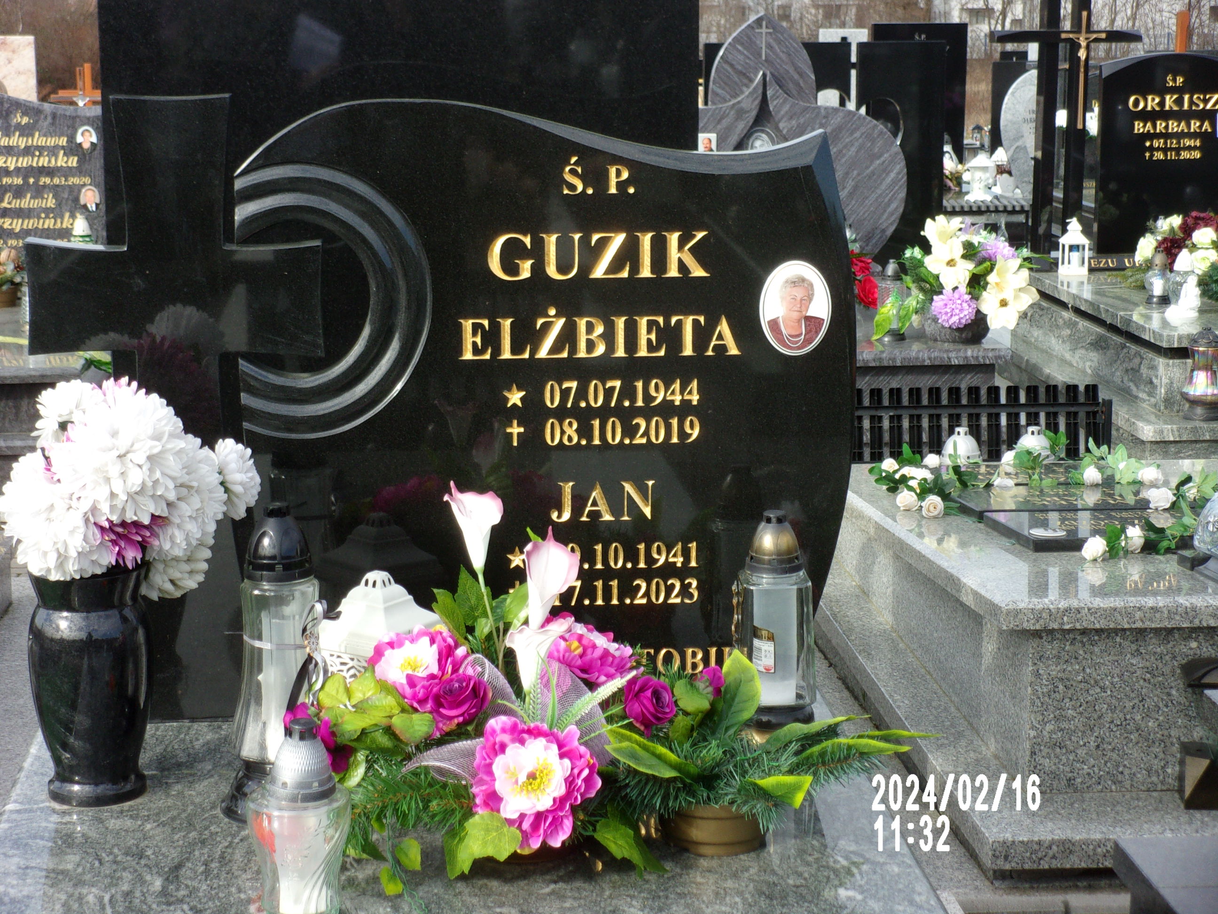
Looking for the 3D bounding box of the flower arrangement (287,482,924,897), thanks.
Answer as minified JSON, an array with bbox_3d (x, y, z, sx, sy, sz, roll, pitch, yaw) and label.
[{"bbox_3d":[-0.005,0.228,2.967,0.650,0.391,0.360,-1,10,-4],"label":"flower arrangement"}]

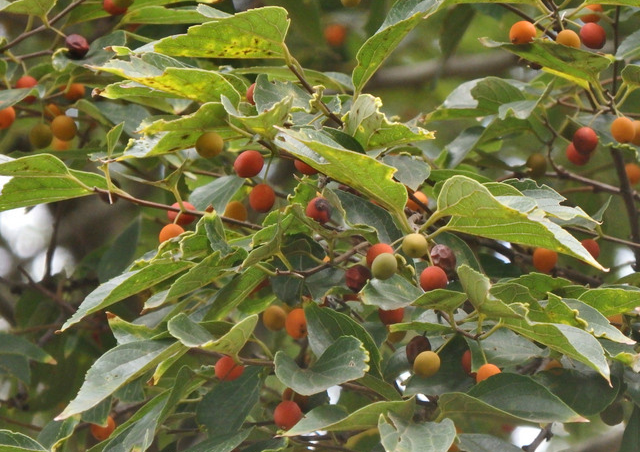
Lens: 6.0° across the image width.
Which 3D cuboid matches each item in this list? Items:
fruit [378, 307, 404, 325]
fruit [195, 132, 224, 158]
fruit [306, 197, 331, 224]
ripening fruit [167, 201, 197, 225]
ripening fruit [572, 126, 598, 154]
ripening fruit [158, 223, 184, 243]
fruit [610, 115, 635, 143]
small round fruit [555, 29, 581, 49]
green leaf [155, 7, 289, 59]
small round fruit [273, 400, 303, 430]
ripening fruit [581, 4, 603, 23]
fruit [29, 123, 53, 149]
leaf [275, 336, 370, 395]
[{"bbox_3d":[0.024,0.028,2.020,0.008,0.009,0.008,0,-10,0],"label":"fruit"},{"bbox_3d":[-0.039,-0.028,2.150,0.009,0.009,0.009,0,-10,0],"label":"fruit"},{"bbox_3d":[0.000,-0.005,2.160,0.009,0.010,0.009,0,-10,0],"label":"fruit"},{"bbox_3d":[-0.043,-0.004,1.920,0.009,0.008,0.009,0,-12,0],"label":"ripening fruit"},{"bbox_3d":[0.095,-0.030,2.200,0.009,0.010,0.009,0,-10,0],"label":"ripening fruit"},{"bbox_3d":[-0.051,0.003,2.140,0.009,0.009,0.009,0,-10,0],"label":"ripening fruit"},{"bbox_3d":[0.096,-0.030,1.950,0.008,0.008,0.008,0,-12,0],"label":"fruit"},{"bbox_3d":[0.083,-0.061,2.040,0.008,0.008,0.008,0,-10,0],"label":"small round fruit"},{"bbox_3d":[-0.030,-0.060,1.890,0.041,0.015,0.022,0,-12,0],"label":"green leaf"},{"bbox_3d":[-0.010,0.058,1.870,0.009,0.009,0.009,0,-12,0],"label":"small round fruit"},{"bbox_3d":[0.091,-0.071,2.060,0.008,0.008,0.008,0,-10,0],"label":"ripening fruit"},{"bbox_3d":[-0.091,-0.029,2.000,0.008,0.008,0.008,0,-12,0],"label":"fruit"},{"bbox_3d":[0.001,0.043,1.870,0.029,0.016,0.020,0,-12,0],"label":"leaf"}]

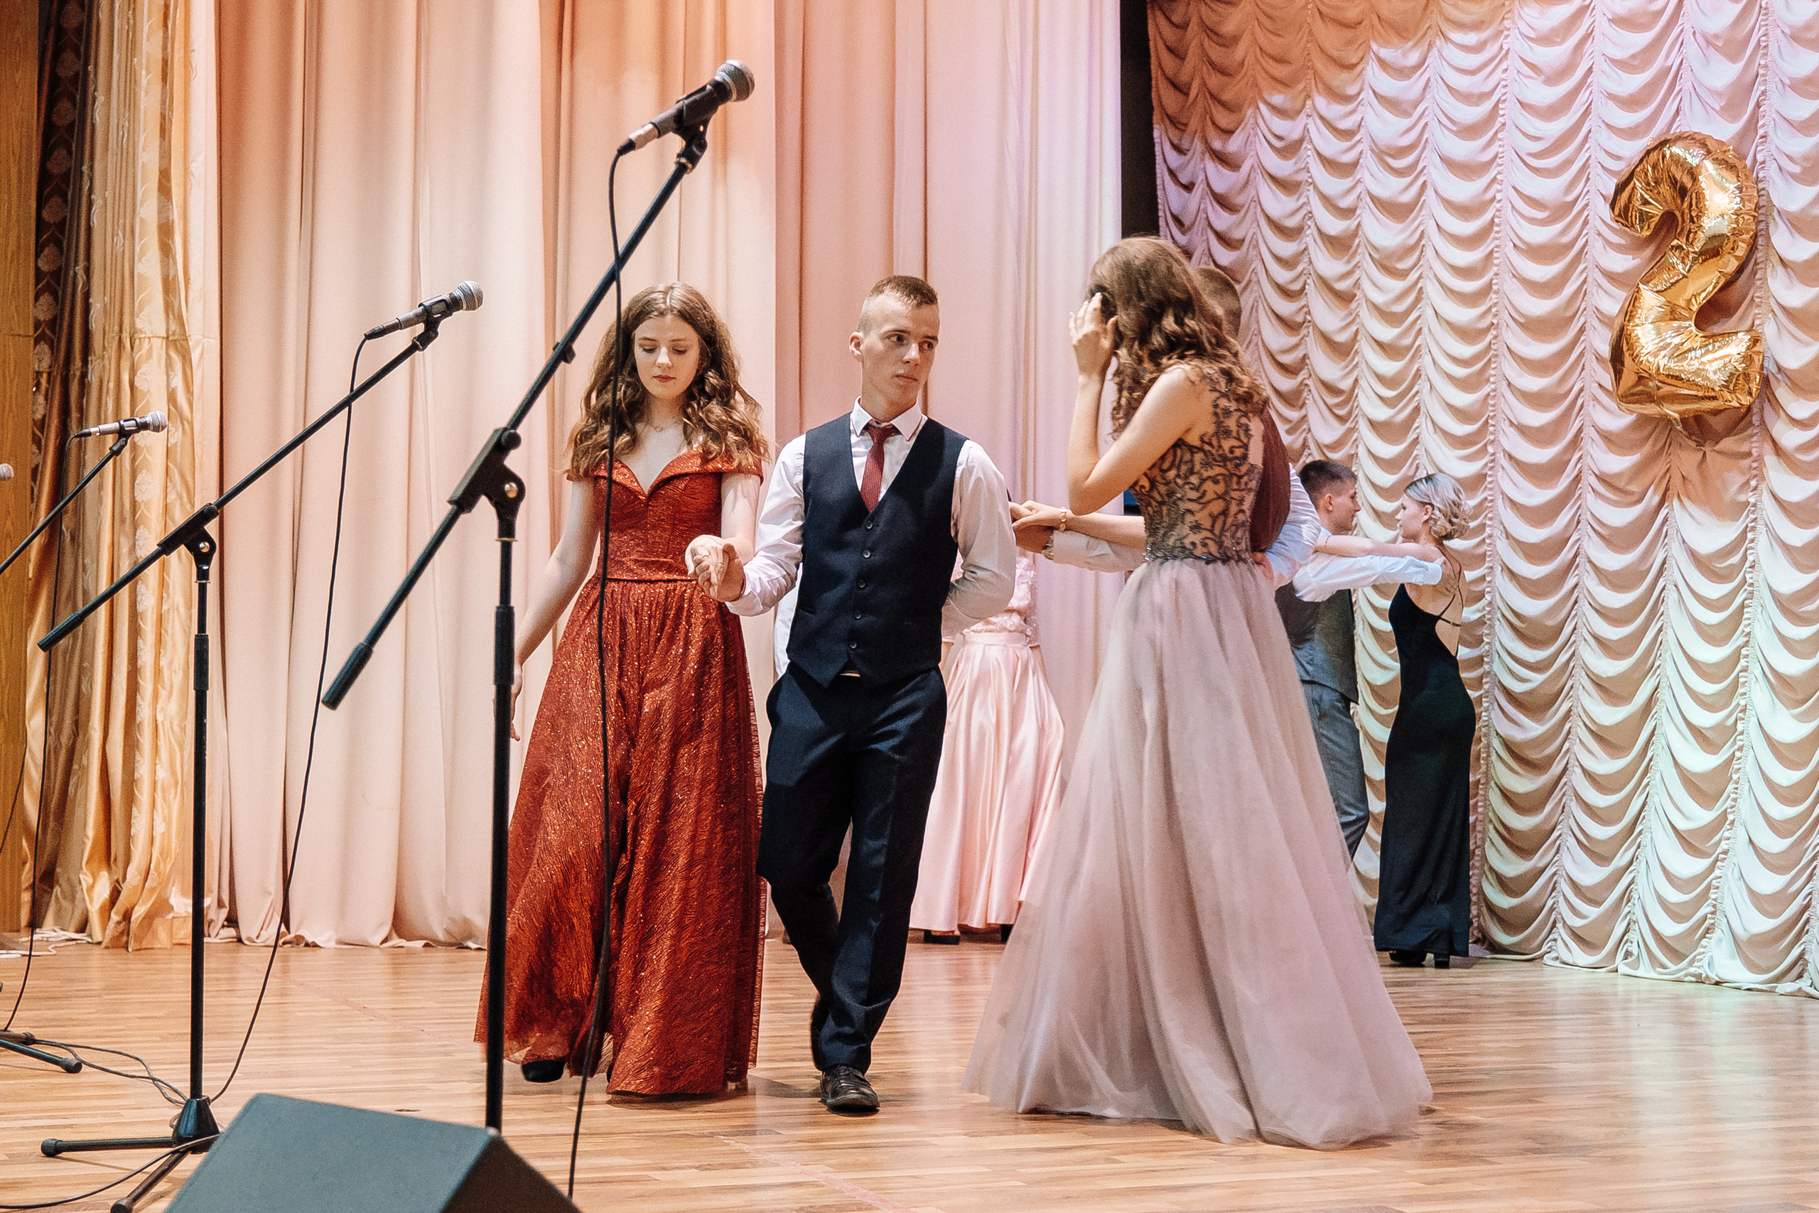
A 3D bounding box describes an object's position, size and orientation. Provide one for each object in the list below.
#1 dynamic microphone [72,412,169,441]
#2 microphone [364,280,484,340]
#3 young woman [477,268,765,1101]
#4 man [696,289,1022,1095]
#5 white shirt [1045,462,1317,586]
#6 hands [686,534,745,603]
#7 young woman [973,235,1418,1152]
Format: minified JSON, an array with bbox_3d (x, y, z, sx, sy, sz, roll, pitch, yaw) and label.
[{"bbox_3d":[-1.887,-0.423,5.080,0.213,0.053,0.053,-13,3,-26],"label":"dynamic microphone"},{"bbox_3d":[-0.871,-0.521,3.810,0.223,0.053,0.053,-24,6,-20],"label":"microphone"},{"bbox_3d":[-0.640,0.160,4.757,0.640,1.780,0.660,0,-3,6],"label":"young woman"},{"bbox_3d":[-0.110,0.154,4.577,0.660,1.770,0.520,-1,-3,7],"label":"man"},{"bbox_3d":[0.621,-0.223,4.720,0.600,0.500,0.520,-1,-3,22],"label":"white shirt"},{"bbox_3d":[-0.399,-0.079,4.360,0.125,0.145,0.160,0,-3,6],"label":"hands"},{"bbox_3d":[0.597,0.125,4.448,0.970,1.810,0.920,-2,-3,27],"label":"young woman"}]

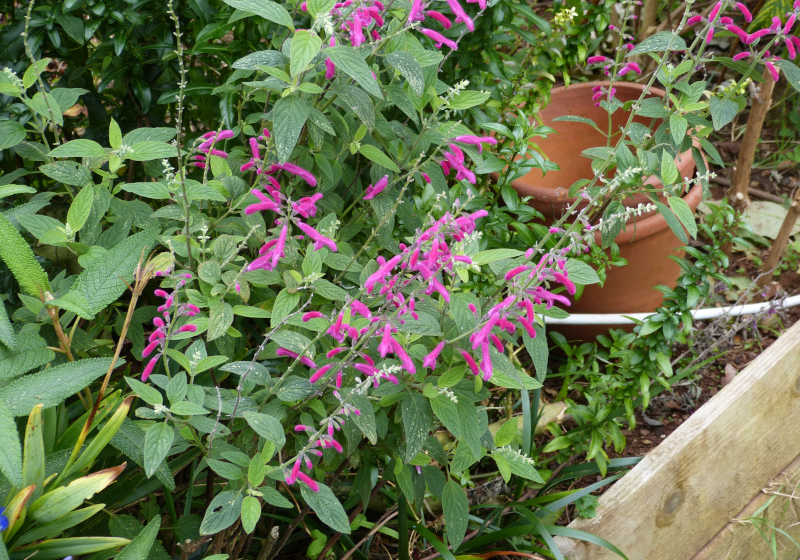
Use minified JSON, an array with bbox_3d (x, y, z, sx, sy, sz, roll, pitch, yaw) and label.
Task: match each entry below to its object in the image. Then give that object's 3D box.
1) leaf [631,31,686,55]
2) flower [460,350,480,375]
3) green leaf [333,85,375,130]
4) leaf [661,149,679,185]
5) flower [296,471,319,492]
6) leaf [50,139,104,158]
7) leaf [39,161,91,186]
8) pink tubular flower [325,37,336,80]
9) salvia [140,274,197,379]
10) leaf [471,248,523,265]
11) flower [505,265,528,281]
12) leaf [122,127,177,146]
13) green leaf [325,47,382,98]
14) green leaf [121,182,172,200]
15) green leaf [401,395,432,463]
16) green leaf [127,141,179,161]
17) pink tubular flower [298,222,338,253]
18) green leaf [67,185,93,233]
[{"bbox_3d":[0.293,-0.269,1.780,0.066,0.010,0.029,-6,56,-6],"label":"leaf"},{"bbox_3d":[0.070,0.082,1.570,0.009,0.010,0.030,-26,73,-34],"label":"flower"},{"bbox_3d":[-0.043,-0.160,1.450,0.026,0.009,0.053,-34,76,-34],"label":"green leaf"},{"bbox_3d":[0.278,-0.116,1.620,0.018,0.039,0.009,-4,-9,-1],"label":"leaf"},{"bbox_3d":[-0.084,0.182,1.420,0.027,0.010,0.009,42,63,17],"label":"flower"},{"bbox_3d":[-0.345,-0.141,1.680,0.061,0.010,0.025,-3,41,-5],"label":"leaf"},{"bbox_3d":[-0.342,-0.108,1.600,0.054,0.009,0.026,15,51,5],"label":"leaf"},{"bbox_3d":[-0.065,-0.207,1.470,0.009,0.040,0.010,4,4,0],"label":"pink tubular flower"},{"bbox_3d":[-0.214,0.044,1.460,0.053,0.098,0.048,0,33,0],"label":"salvia"},{"bbox_3d":[0.091,-0.022,1.480,0.050,0.009,0.021,-13,32,-9],"label":"leaf"},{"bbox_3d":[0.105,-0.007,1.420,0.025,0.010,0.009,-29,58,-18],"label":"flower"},{"bbox_3d":[-0.258,-0.147,1.620,0.056,0.009,0.027,-9,38,-8],"label":"leaf"},{"bbox_3d":[-0.046,-0.211,1.600,0.081,0.012,0.034,43,56,14],"label":"green leaf"},{"bbox_3d":[-0.282,-0.098,1.740,0.057,0.008,0.021,12,46,-6],"label":"green leaf"},{"bbox_3d":[0.017,0.153,1.630,0.034,0.075,0.014,1,-11,1],"label":"green leaf"},{"bbox_3d":[-0.265,-0.140,1.700,0.064,0.010,0.027,0,53,6],"label":"green leaf"},{"bbox_3d":[-0.080,-0.042,1.500,0.047,0.015,0.010,35,44,12],"label":"pink tubular flower"},{"bbox_3d":[-0.339,-0.075,1.660,0.022,0.009,0.056,23,73,-12],"label":"green leaf"}]

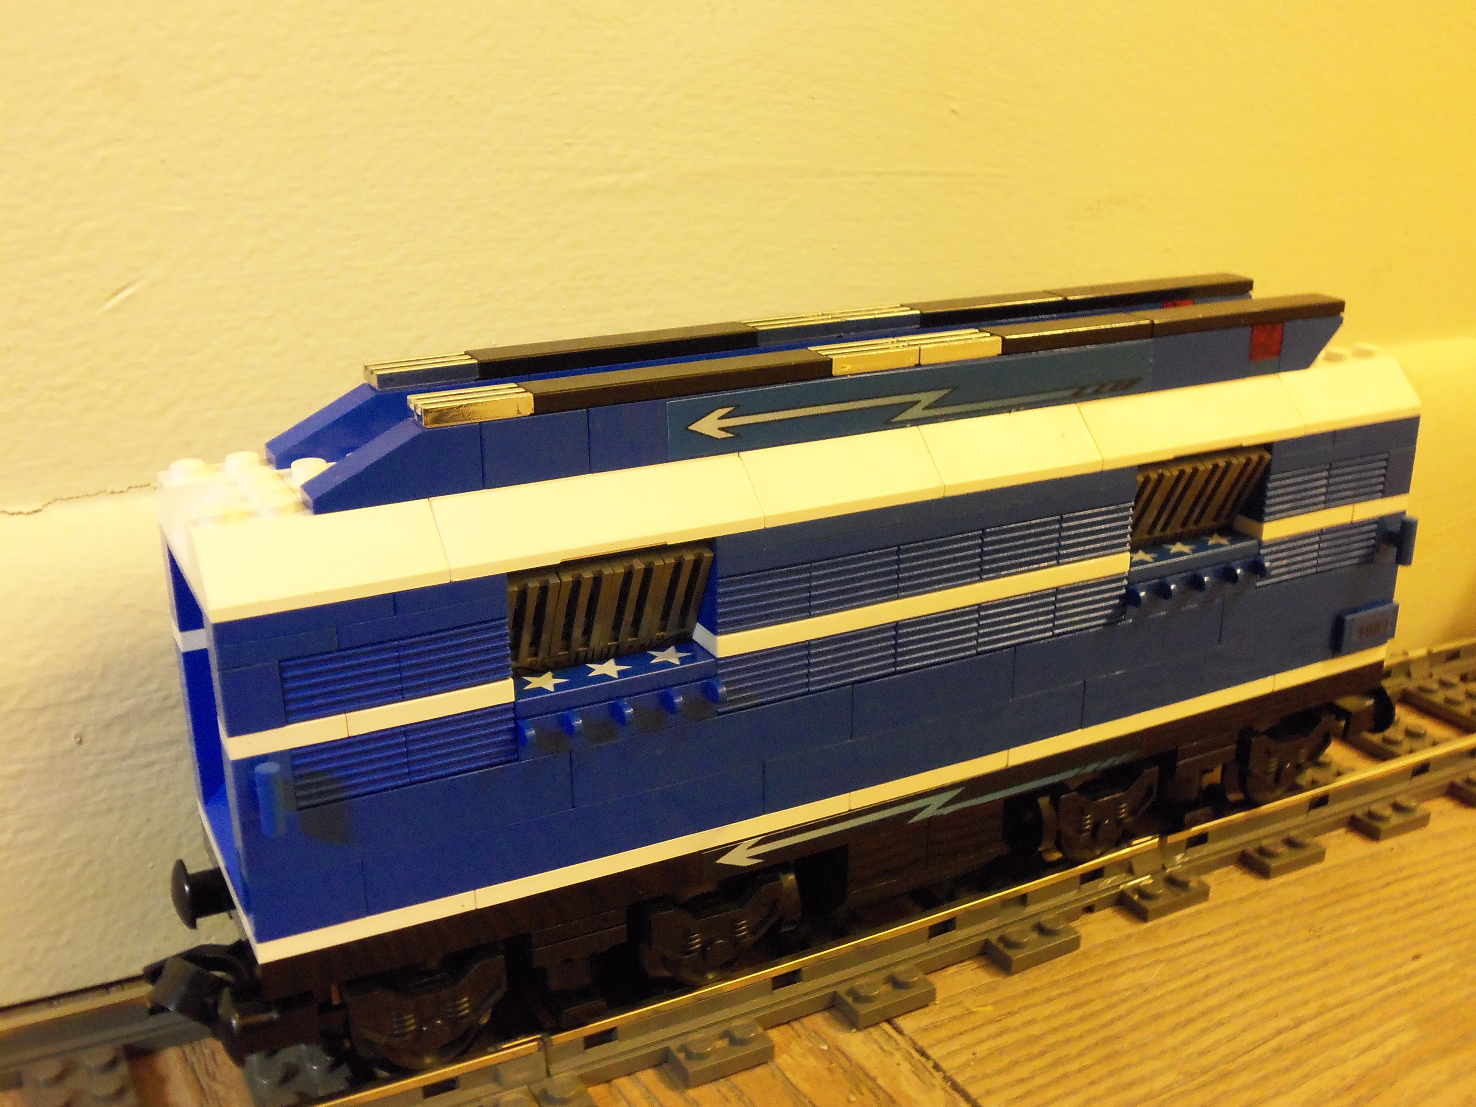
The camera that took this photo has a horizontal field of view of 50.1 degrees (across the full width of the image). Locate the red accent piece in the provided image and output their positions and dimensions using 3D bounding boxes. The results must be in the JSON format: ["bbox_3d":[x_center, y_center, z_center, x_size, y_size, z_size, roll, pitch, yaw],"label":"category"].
[{"bbox_3d":[0.093,-0.039,0.285,0.008,0.006,0.008,-10,22,-26],"label":"red accent piece"}]

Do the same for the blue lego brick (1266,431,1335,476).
[{"bbox_3d":[0.099,-0.019,0.285,0.016,0.006,0.008,-10,22,-26],"label":"blue lego brick"}]

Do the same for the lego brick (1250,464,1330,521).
[{"bbox_3d":[0.099,-0.012,0.288,0.016,0.010,0.008,-10,22,-26],"label":"lego brick"}]

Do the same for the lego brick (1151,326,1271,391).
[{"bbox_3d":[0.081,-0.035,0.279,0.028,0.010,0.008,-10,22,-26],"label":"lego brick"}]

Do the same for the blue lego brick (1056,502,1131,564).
[{"bbox_3d":[0.058,-0.005,0.268,0.016,0.010,0.008,-10,22,-26],"label":"blue lego brick"}]

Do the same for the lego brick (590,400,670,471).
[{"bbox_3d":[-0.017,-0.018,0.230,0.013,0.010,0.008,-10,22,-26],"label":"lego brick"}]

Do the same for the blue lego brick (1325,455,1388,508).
[{"bbox_3d":[0.113,-0.014,0.295,0.016,0.010,0.008,-10,22,-26],"label":"blue lego brick"}]

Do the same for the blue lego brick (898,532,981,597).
[{"bbox_3d":[0.030,0.001,0.255,0.016,0.010,0.008,-10,22,-26],"label":"blue lego brick"}]

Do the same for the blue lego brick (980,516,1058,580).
[{"bbox_3d":[0.044,-0.002,0.260,0.016,0.010,0.008,-10,22,-26],"label":"blue lego brick"}]

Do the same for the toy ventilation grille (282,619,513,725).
[{"bbox_3d":[-0.047,0.015,0.216,0.032,0.010,0.008,-10,22,-26],"label":"toy ventilation grille"}]

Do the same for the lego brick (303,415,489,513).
[{"bbox_3d":[-0.047,-0.012,0.215,0.024,0.010,0.008,-10,22,-26],"label":"lego brick"}]

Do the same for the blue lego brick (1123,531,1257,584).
[{"bbox_3d":[0.080,0.001,0.283,0.032,0.003,0.008,-10,22,-26],"label":"blue lego brick"}]

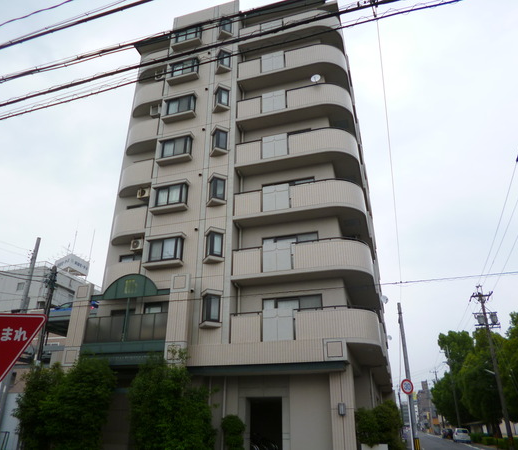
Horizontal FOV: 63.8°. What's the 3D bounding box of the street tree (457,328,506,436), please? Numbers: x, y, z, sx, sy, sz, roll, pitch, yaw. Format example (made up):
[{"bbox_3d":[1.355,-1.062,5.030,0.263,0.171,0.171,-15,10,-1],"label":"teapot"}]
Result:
[{"bbox_3d":[29.933,21.825,57.245,5.919,14.366,5.919,-8,-28,16],"label":"street tree"}]

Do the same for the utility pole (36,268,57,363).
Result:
[{"bbox_3d":[-9.620,5.771,17.596,0.420,8.669,0.420,-8,-28,16],"label":"utility pole"}]

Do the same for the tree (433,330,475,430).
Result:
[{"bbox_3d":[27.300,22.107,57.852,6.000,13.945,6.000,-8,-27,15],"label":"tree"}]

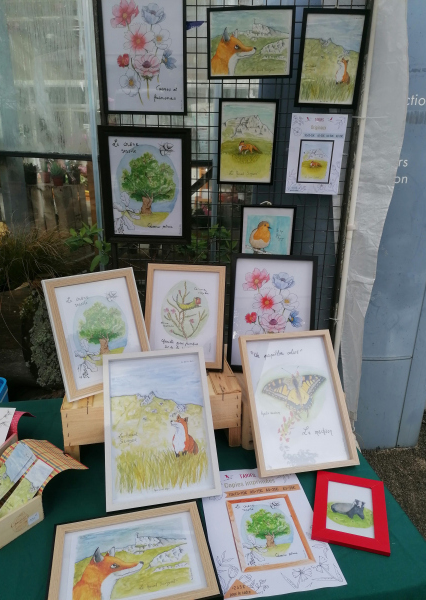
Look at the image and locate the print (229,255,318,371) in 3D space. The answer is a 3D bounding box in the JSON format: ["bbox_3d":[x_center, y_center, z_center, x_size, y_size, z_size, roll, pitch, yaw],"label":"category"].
[{"bbox_3d":[0.160,0.040,1.267,0.229,0.316,0.020,3,-2,7],"label":"print"}]

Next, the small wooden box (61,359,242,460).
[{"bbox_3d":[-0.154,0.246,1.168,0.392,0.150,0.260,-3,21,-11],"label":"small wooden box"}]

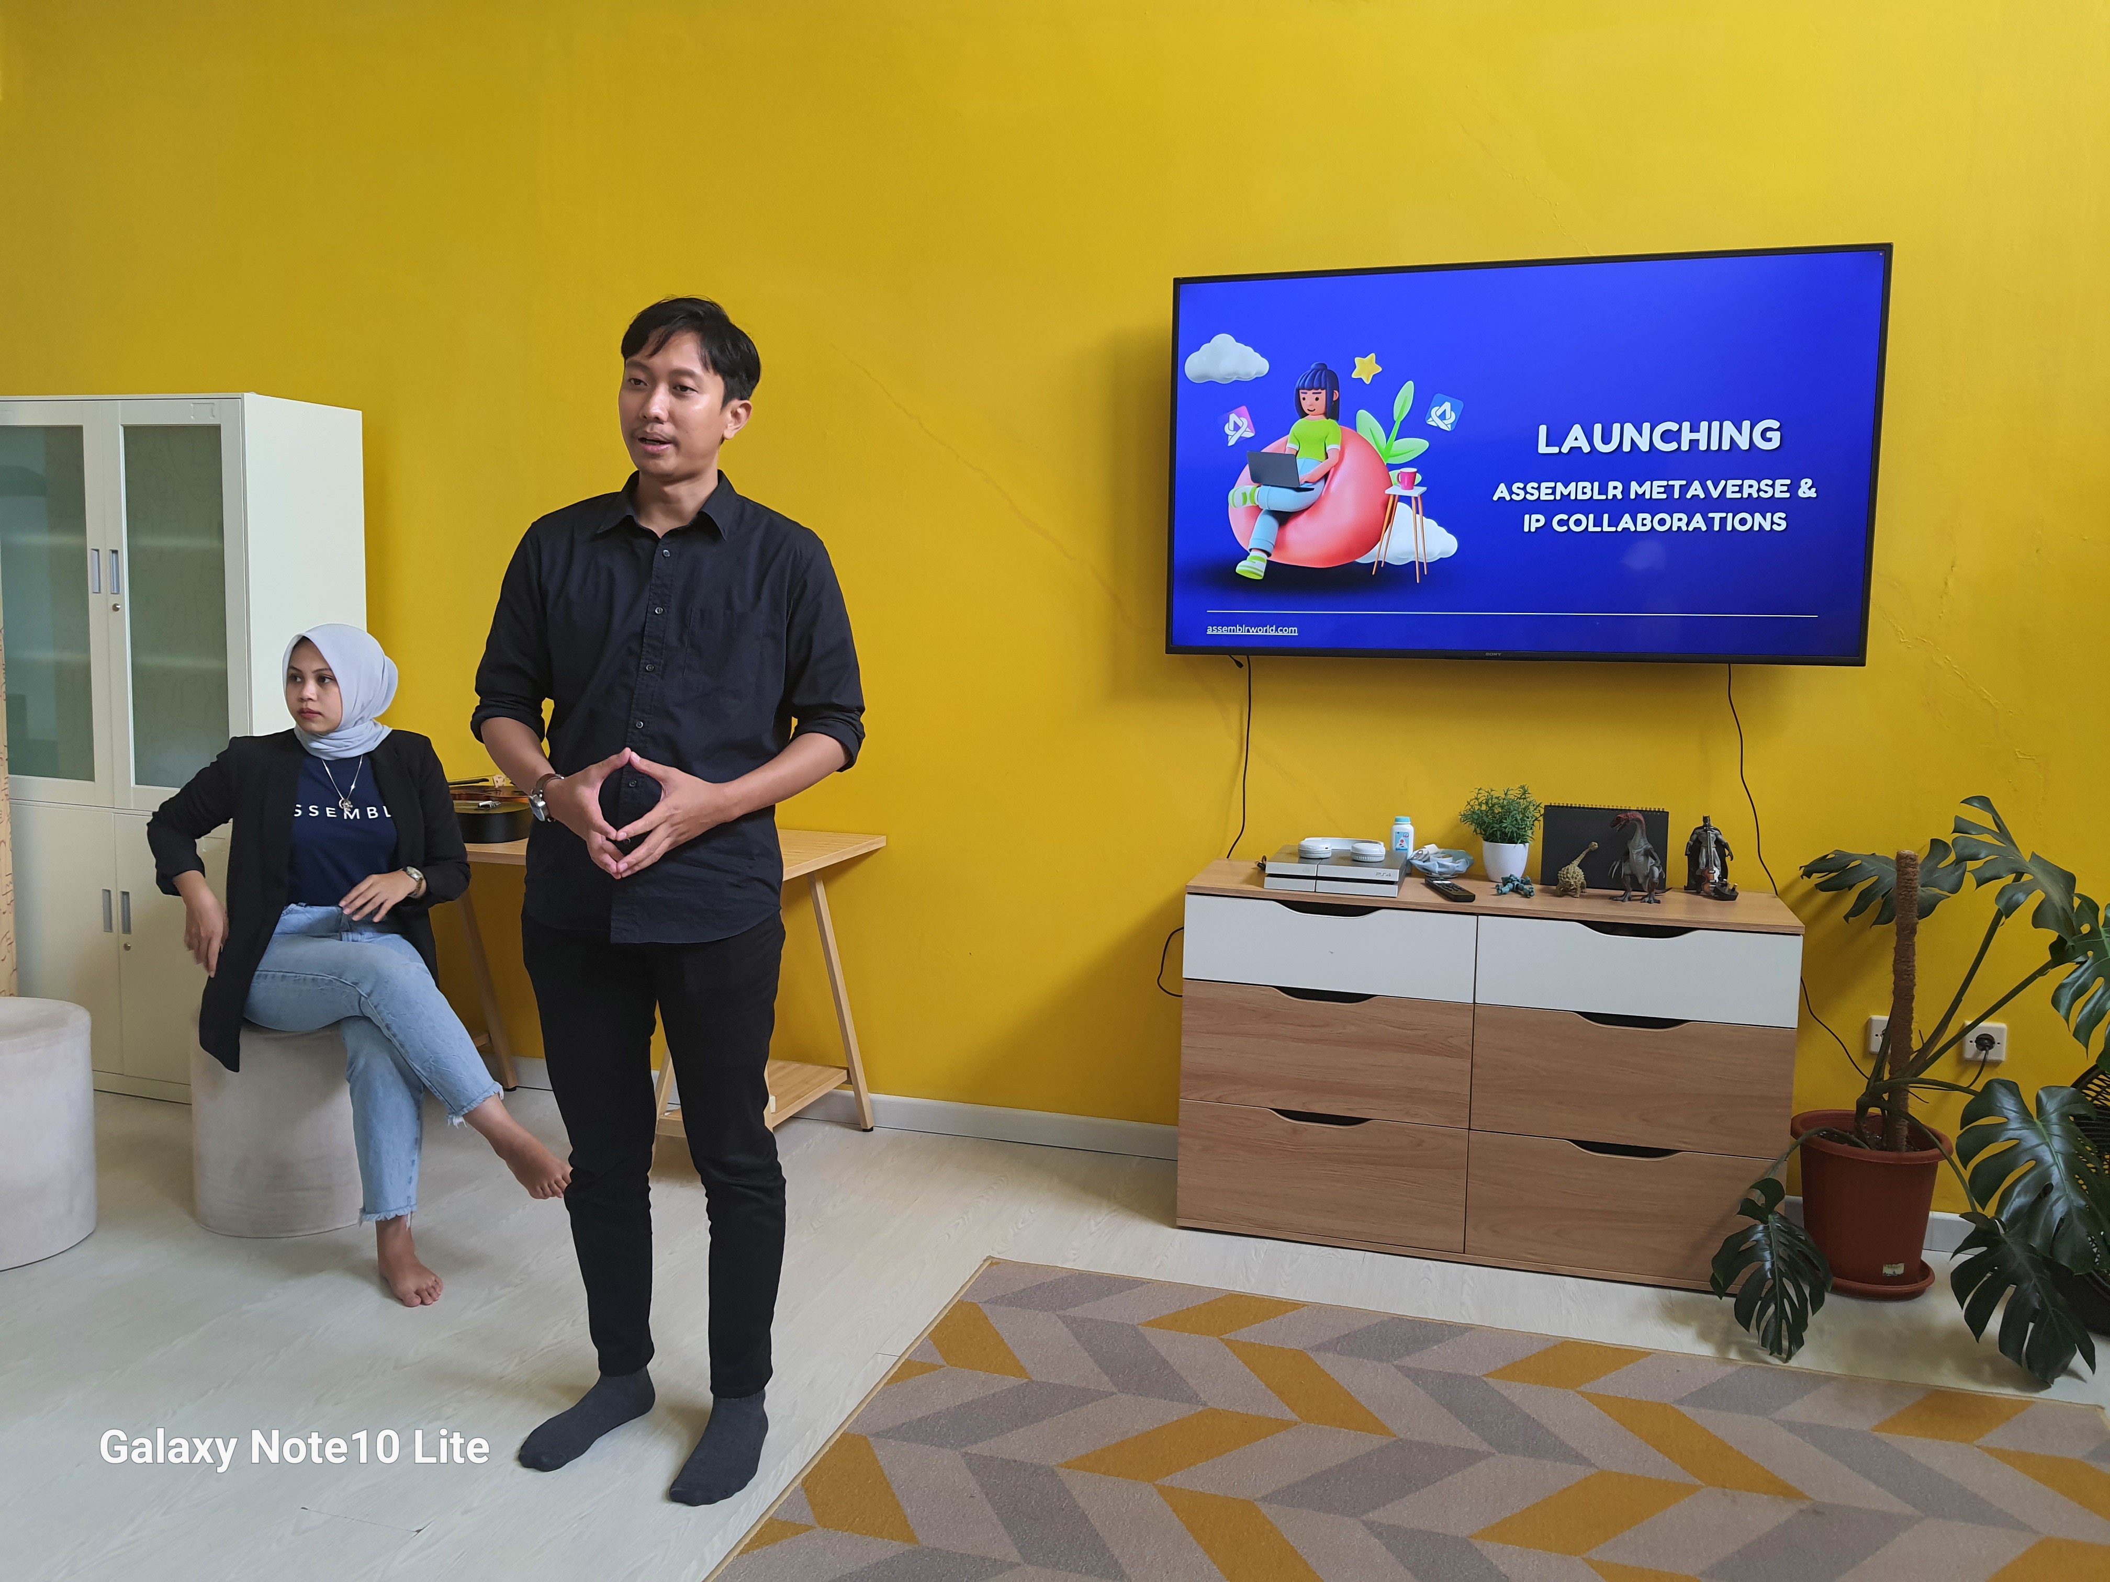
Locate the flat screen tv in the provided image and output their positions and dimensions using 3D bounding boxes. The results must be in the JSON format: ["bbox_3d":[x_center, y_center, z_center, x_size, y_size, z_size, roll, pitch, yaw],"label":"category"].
[{"bbox_3d":[0.957,-0.694,3.381,1.433,0.825,0.060,3,8,17],"label":"flat screen tv"}]

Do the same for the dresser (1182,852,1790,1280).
[{"bbox_3d":[0.899,0.582,3.401,1.200,0.748,0.356,3,8,17],"label":"dresser"}]

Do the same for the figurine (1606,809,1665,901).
[{"bbox_3d":[1.212,0.132,3.281,0.110,0.181,0.175,7,10,40],"label":"figurine"}]

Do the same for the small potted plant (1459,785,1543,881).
[{"bbox_3d":[0.971,0.093,3.453,0.165,0.210,0.155,3,8,17],"label":"small potted plant"}]

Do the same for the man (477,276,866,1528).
[{"bbox_3d":[-0.577,0.171,2.437,0.620,1.780,0.400,1,7,7],"label":"man"}]

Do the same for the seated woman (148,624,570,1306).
[{"bbox_3d":[-1.420,0.309,3.242,0.700,1.287,0.720,-3,8,-24],"label":"seated woman"}]

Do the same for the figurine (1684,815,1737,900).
[{"bbox_3d":[1.367,0.135,3.300,0.108,0.173,0.095,3,8,19],"label":"figurine"}]

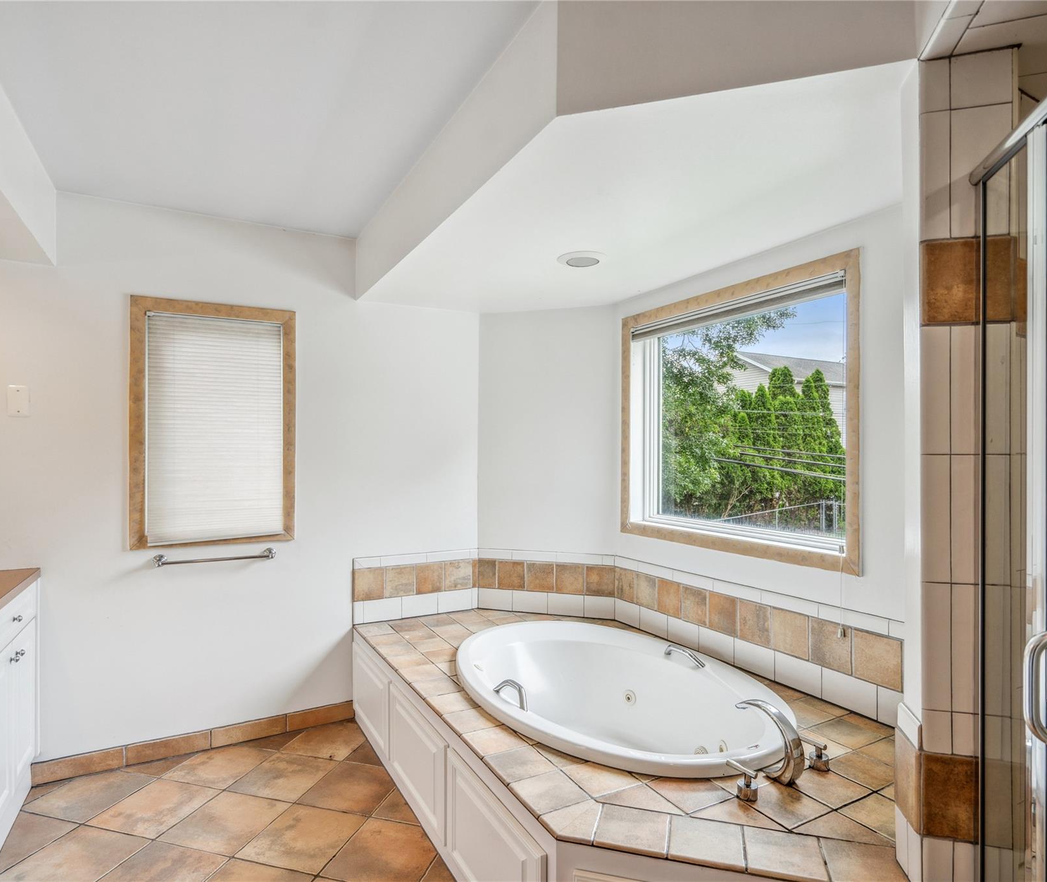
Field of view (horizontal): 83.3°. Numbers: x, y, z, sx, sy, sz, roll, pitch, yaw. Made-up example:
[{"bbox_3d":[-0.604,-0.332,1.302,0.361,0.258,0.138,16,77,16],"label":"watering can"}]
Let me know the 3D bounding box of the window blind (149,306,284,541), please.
[{"bbox_3d":[-1.413,-0.056,2.727,0.555,1.023,0.030,1,-1,-27],"label":"window blind"}]

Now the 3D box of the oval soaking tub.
[{"bbox_3d":[0.311,1.144,2.276,1.040,0.500,1.480,1,-1,-30],"label":"oval soaking tub"}]

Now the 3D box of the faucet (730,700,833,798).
[{"bbox_3d":[0.681,0.833,1.646,0.335,0.178,0.210,1,-1,-30],"label":"faucet"}]

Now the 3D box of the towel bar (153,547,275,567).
[{"bbox_3d":[-1.402,0.532,2.691,0.498,0.052,0.075,1,-1,-27],"label":"towel bar"}]

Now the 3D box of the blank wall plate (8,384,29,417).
[{"bbox_3d":[-2.055,-0.163,2.394,0.072,0.120,0.007,0,-1,-29],"label":"blank wall plate"}]

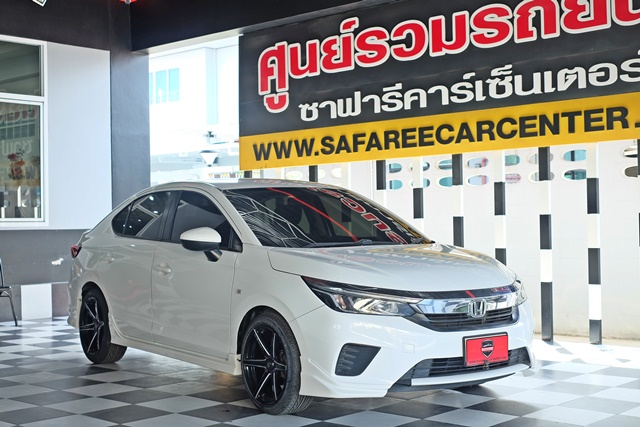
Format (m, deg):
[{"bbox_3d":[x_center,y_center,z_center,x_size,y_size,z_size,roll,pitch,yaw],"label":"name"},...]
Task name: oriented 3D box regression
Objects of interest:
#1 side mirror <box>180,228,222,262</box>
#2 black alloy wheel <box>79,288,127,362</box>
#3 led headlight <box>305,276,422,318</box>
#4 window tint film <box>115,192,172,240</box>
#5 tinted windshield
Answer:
[{"bbox_3d":[-0.754,0.188,6.032,0.240,0.225,0.170,0,-1,-36],"label":"side mirror"},{"bbox_3d":[-1.717,0.905,7.657,0.205,0.610,0.610,0,-1,-36],"label":"black alloy wheel"},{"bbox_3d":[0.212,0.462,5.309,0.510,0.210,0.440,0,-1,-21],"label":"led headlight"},{"bbox_3d":[-1.345,0.018,7.275,0.070,0.400,1.080,26,-14,-29],"label":"window tint film"},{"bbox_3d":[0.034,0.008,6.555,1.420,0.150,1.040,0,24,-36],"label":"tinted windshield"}]

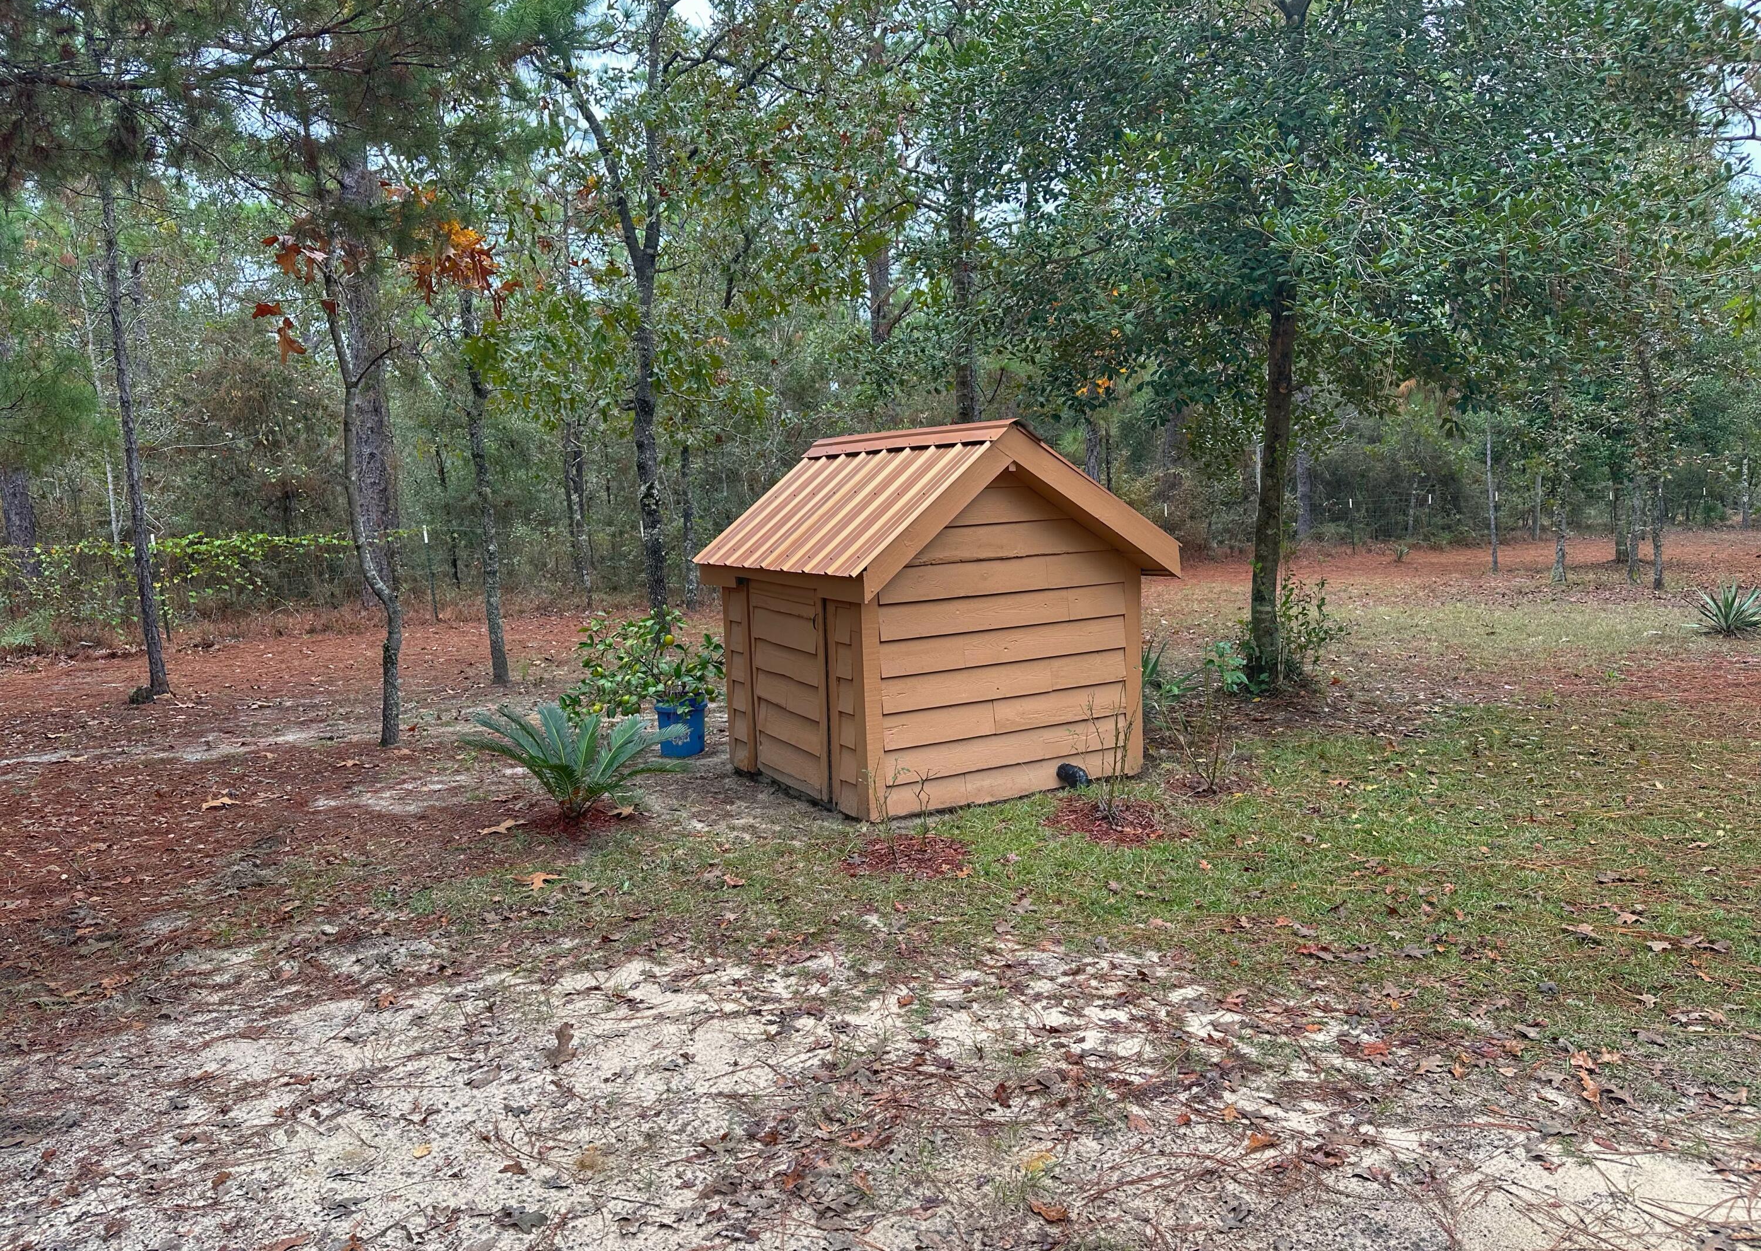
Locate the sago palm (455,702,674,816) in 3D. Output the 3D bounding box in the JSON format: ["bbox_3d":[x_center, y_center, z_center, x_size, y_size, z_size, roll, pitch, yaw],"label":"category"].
[{"bbox_3d":[-1.444,0.643,5.794,1.020,0.520,0.920,-4,6,-15],"label":"sago palm"}]

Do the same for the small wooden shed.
[{"bbox_3d":[0.234,-0.125,6.438,1.789,1.772,1.922,-6,7,-30],"label":"small wooden shed"}]

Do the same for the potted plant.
[{"bbox_3d":[-1.359,0.328,7.074,0.920,0.870,0.750,-3,6,-9],"label":"potted plant"}]

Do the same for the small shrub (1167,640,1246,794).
[{"bbox_3d":[1.562,0.433,5.827,0.360,0.700,0.360,-1,6,15],"label":"small shrub"}]

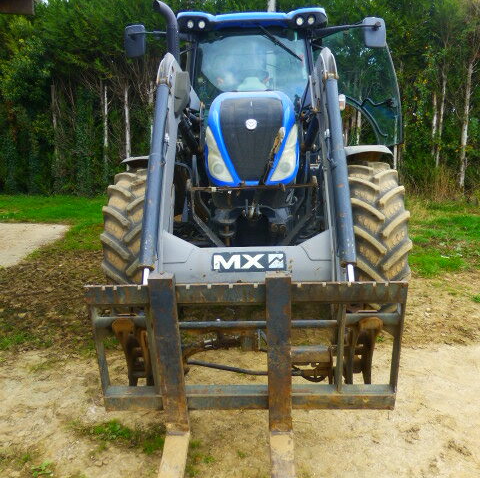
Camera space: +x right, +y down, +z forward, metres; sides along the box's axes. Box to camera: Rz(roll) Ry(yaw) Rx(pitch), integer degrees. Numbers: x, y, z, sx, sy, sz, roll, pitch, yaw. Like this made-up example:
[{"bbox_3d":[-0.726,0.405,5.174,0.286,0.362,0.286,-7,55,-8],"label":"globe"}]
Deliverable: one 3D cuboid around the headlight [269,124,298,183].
[{"bbox_3d":[0.319,-0.624,3.220,0.210,0.400,0.250,-2,11,-6],"label":"headlight"}]

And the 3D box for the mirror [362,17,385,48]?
[{"bbox_3d":[1.424,-2.178,4.680,0.220,0.310,0.100,-3,11,-11],"label":"mirror"}]

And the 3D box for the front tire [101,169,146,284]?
[{"bbox_3d":[-0.785,0.055,3.870,0.430,1.310,1.310,0,11,2],"label":"front tire"}]

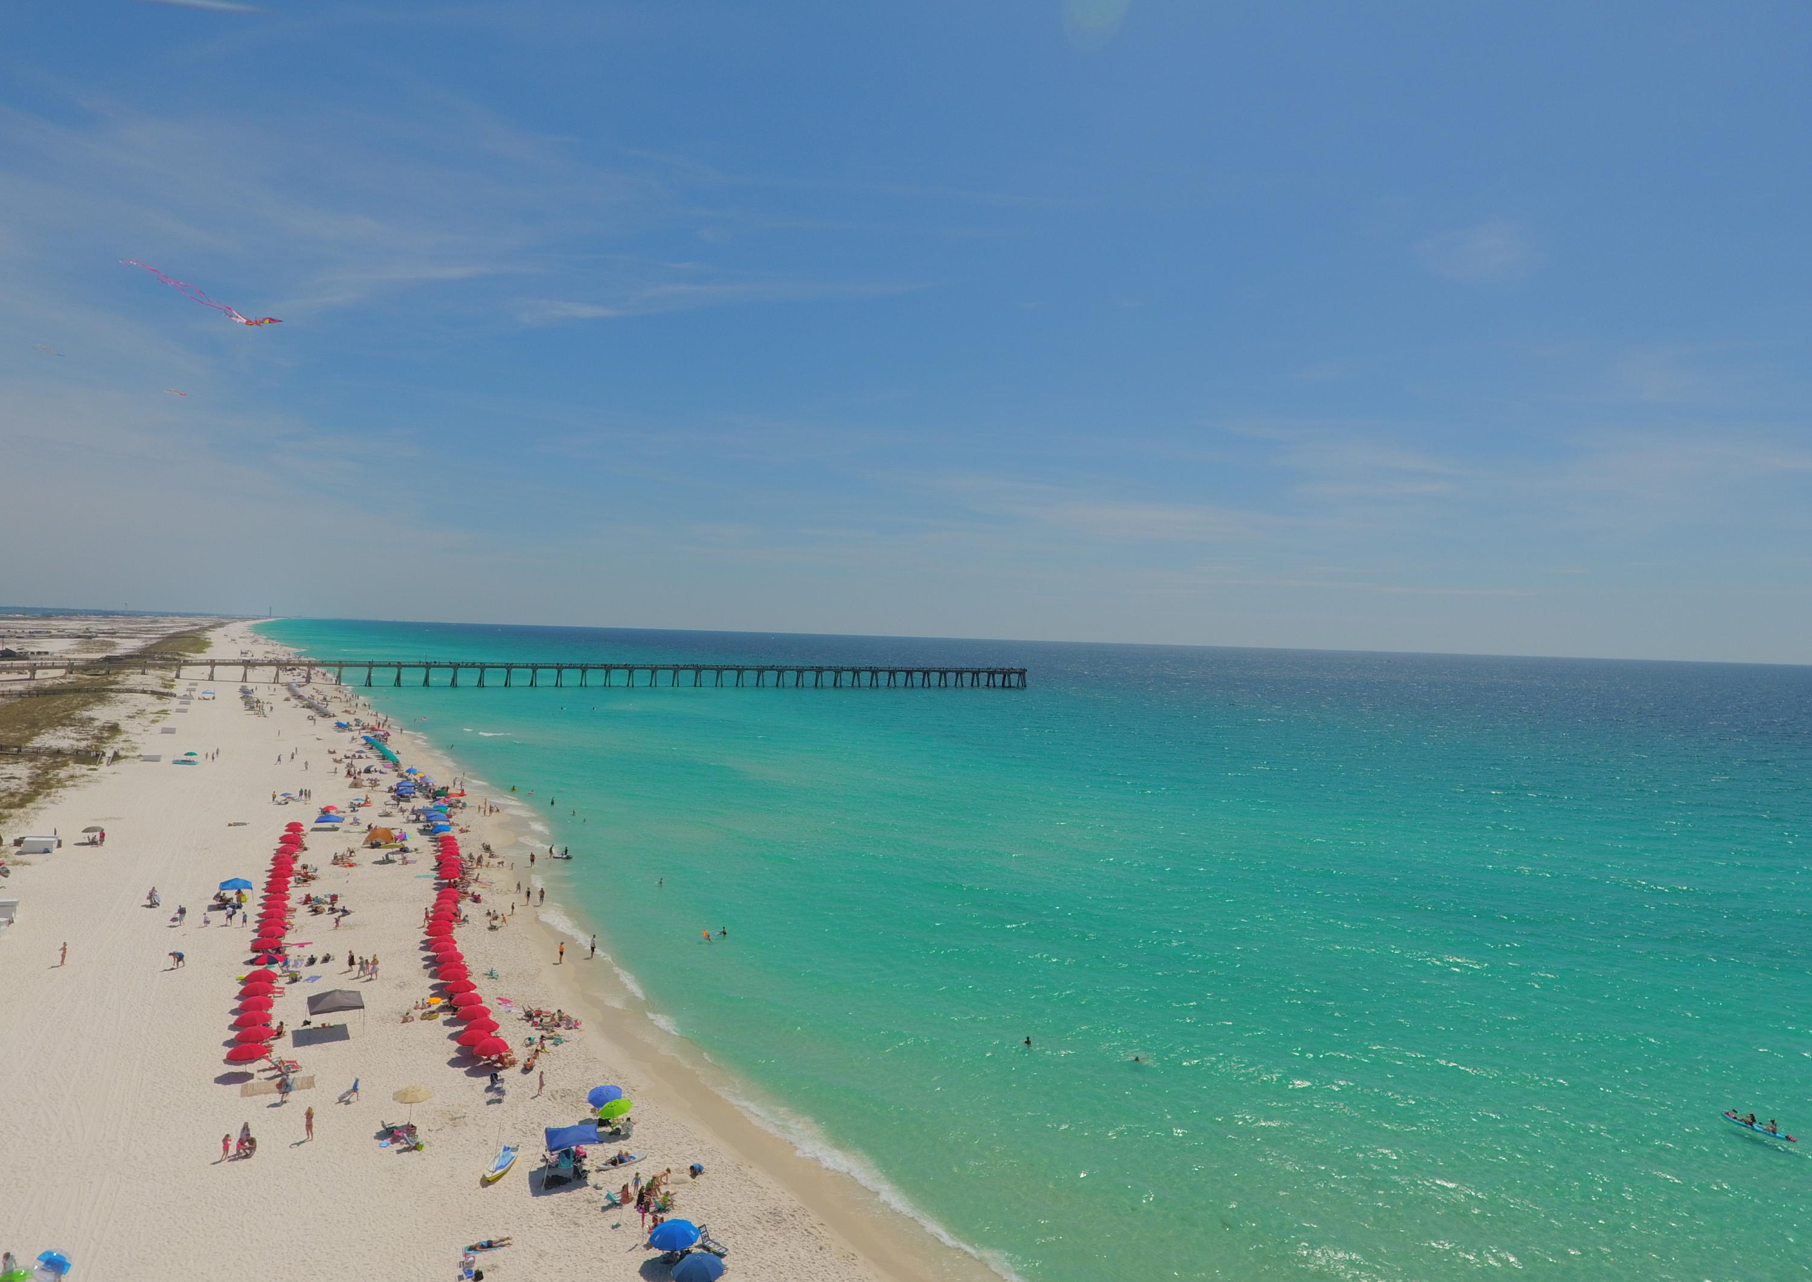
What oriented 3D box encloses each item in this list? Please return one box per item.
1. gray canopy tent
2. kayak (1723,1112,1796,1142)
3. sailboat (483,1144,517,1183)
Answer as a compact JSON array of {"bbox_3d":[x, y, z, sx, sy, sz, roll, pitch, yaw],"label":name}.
[{"bbox_3d":[-36.395,23.610,66.907,3.050,2.600,3.050,2,0,-32],"label":"gray canopy tent"},{"bbox_3d":[49.313,28.065,60.515,0.780,0.380,3.600,2,0,-29],"label":"kayak"},{"bbox_3d":[-19.619,25.290,50.540,1.080,0.500,2.800,2,0,2],"label":"sailboat"}]

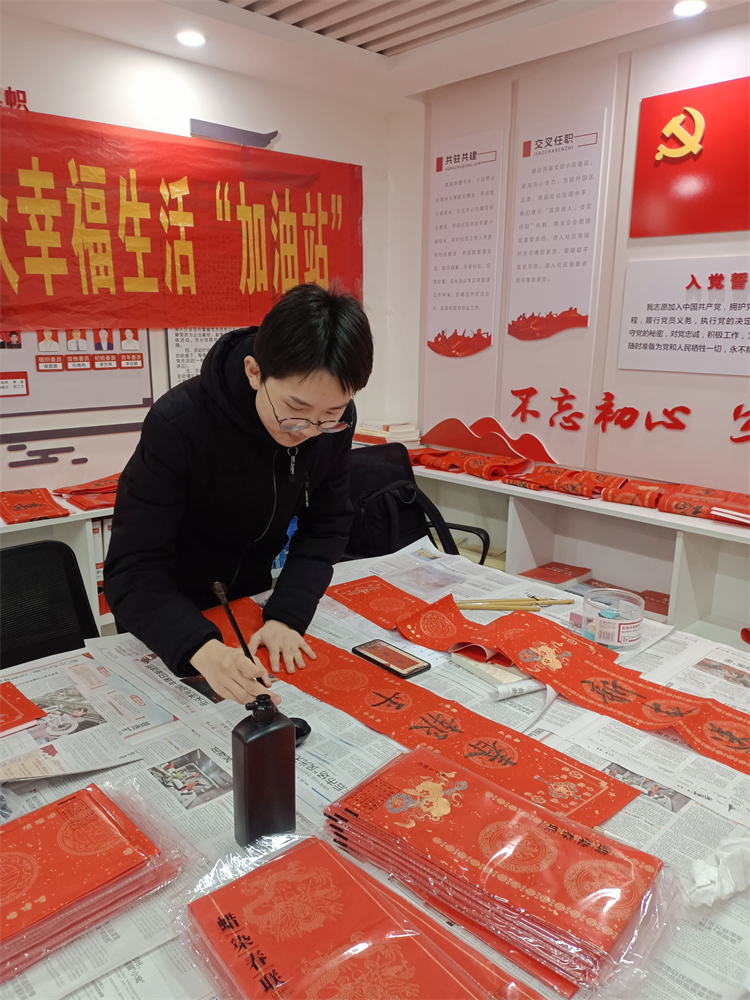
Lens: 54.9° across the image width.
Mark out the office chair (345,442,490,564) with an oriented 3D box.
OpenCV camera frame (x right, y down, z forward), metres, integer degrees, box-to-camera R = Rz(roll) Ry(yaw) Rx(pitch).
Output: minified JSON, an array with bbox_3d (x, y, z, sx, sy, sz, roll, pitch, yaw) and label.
[{"bbox_3d":[0.098,0.325,2.615,0.590,0.950,0.580,11,17,37],"label":"office chair"}]

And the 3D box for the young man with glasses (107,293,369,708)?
[{"bbox_3d":[-0.379,0.291,1.628,0.830,1.465,0.520,13,18,42],"label":"young man with glasses"}]

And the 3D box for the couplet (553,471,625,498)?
[{"bbox_3d":[0.798,-0.062,2.692,0.200,0.056,0.240,13,18,42],"label":"couplet"}]

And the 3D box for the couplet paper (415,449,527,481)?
[{"bbox_3d":[0.402,-0.165,3.067,0.440,0.071,0.265,13,18,42],"label":"couplet paper"}]

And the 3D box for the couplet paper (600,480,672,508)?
[{"bbox_3d":[0.947,-0.026,2.555,0.190,0.053,0.240,13,18,42],"label":"couplet paper"}]

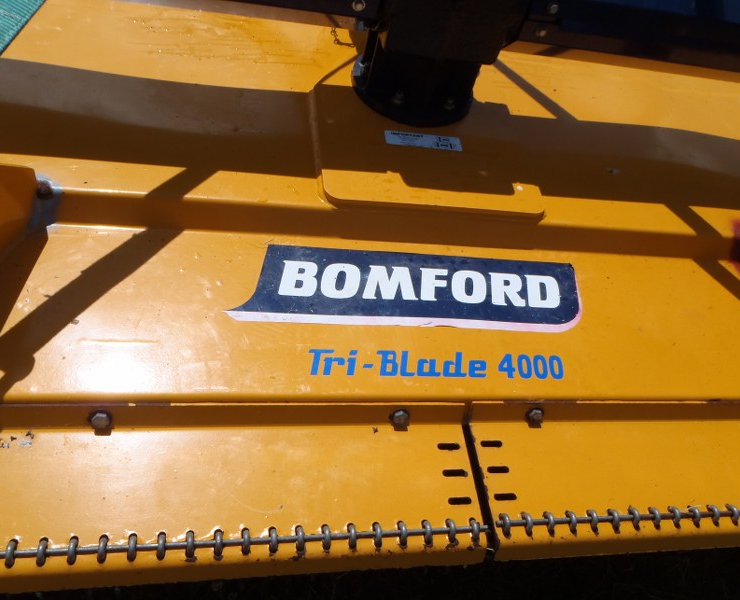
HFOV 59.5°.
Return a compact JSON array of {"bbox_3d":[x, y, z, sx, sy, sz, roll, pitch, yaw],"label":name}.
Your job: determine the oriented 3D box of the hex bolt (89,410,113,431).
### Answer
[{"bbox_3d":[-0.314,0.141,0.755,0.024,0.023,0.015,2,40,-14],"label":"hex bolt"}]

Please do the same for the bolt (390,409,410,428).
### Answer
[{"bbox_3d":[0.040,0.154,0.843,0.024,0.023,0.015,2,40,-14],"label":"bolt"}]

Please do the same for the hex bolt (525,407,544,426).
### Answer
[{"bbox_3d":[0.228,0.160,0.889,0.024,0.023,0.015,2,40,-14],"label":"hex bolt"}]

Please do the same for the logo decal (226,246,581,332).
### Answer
[{"bbox_3d":[0.069,-0.015,0.944,0.543,0.005,0.141,2,52,-14],"label":"logo decal"}]

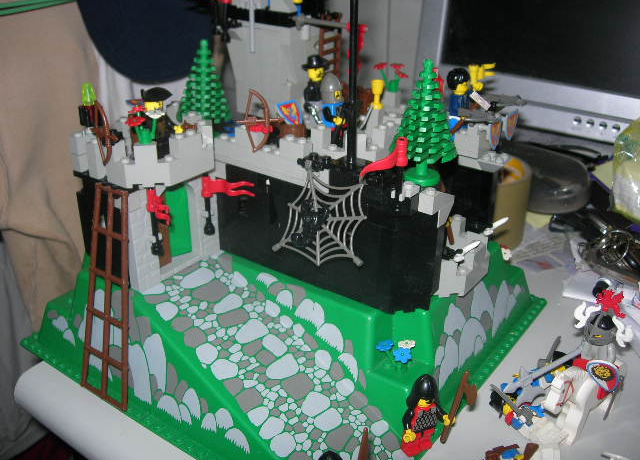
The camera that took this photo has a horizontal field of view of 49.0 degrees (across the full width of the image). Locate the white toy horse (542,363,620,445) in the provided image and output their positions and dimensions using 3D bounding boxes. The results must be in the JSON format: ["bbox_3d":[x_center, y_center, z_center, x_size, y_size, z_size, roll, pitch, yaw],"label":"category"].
[{"bbox_3d":[0.138,0.089,0.377,0.058,0.042,0.017,-23,34,-39],"label":"white toy horse"}]

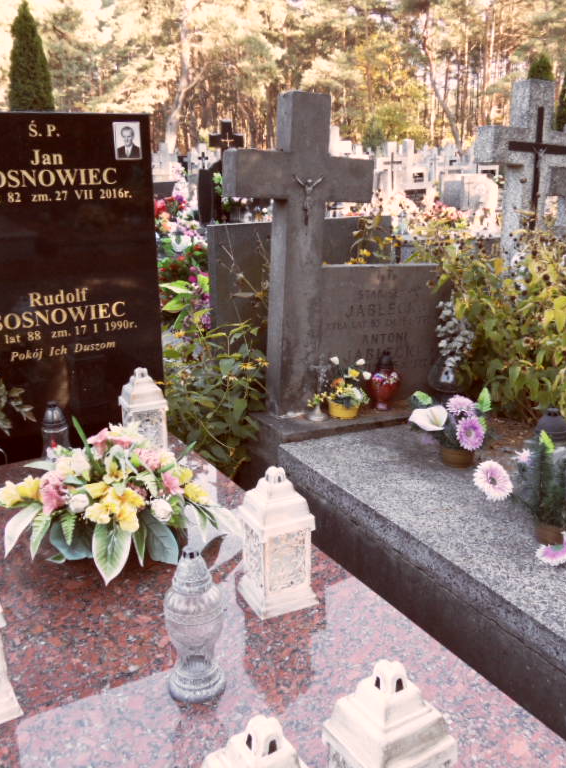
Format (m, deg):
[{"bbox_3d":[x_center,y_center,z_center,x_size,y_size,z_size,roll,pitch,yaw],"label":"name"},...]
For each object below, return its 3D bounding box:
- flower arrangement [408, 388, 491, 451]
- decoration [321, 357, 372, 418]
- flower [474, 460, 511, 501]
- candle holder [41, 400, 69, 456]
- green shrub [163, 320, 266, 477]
[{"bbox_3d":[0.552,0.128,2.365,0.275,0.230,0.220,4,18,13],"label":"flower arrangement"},{"bbox_3d":[0.224,0.007,2.506,0.155,0.201,0.129,-4,18,-14],"label":"decoration"},{"bbox_3d":[0.528,0.243,1.789,0.095,0.099,0.034,6,-6,17],"label":"flower"},{"bbox_3d":[-0.693,0.144,2.143,0.083,0.188,0.083,-11,21,-30],"label":"candle holder"},{"bbox_3d":[-0.217,0.068,2.253,0.310,0.516,0.284,-4,18,-14],"label":"green shrub"}]

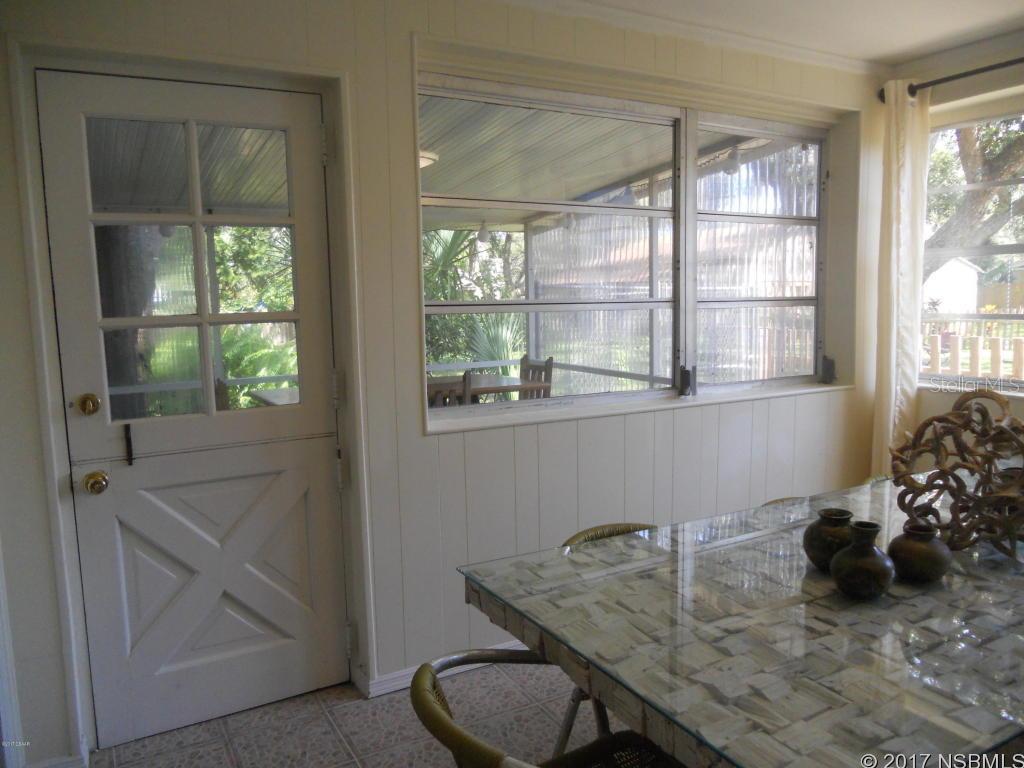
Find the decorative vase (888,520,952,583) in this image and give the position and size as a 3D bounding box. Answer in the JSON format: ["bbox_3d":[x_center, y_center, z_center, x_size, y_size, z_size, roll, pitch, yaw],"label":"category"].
[{"bbox_3d":[0.893,0.364,1.753,0.122,0.122,0.122,-5,8,-29],"label":"decorative vase"}]

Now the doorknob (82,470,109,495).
[{"bbox_3d":[-1.238,0.293,2.374,0.065,0.065,0.065,-5,8,-29],"label":"doorknob"}]

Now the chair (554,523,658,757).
[{"bbox_3d":[0.415,0.785,2.240,0.530,0.700,0.560,-5,8,-29],"label":"chair"}]

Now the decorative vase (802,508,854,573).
[{"bbox_3d":[0.736,0.357,1.819,0.134,0.128,0.134,-5,8,-29],"label":"decorative vase"}]

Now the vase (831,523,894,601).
[{"bbox_3d":[0.736,0.366,1.668,0.125,0.146,0.125,-5,8,-29],"label":"vase"}]

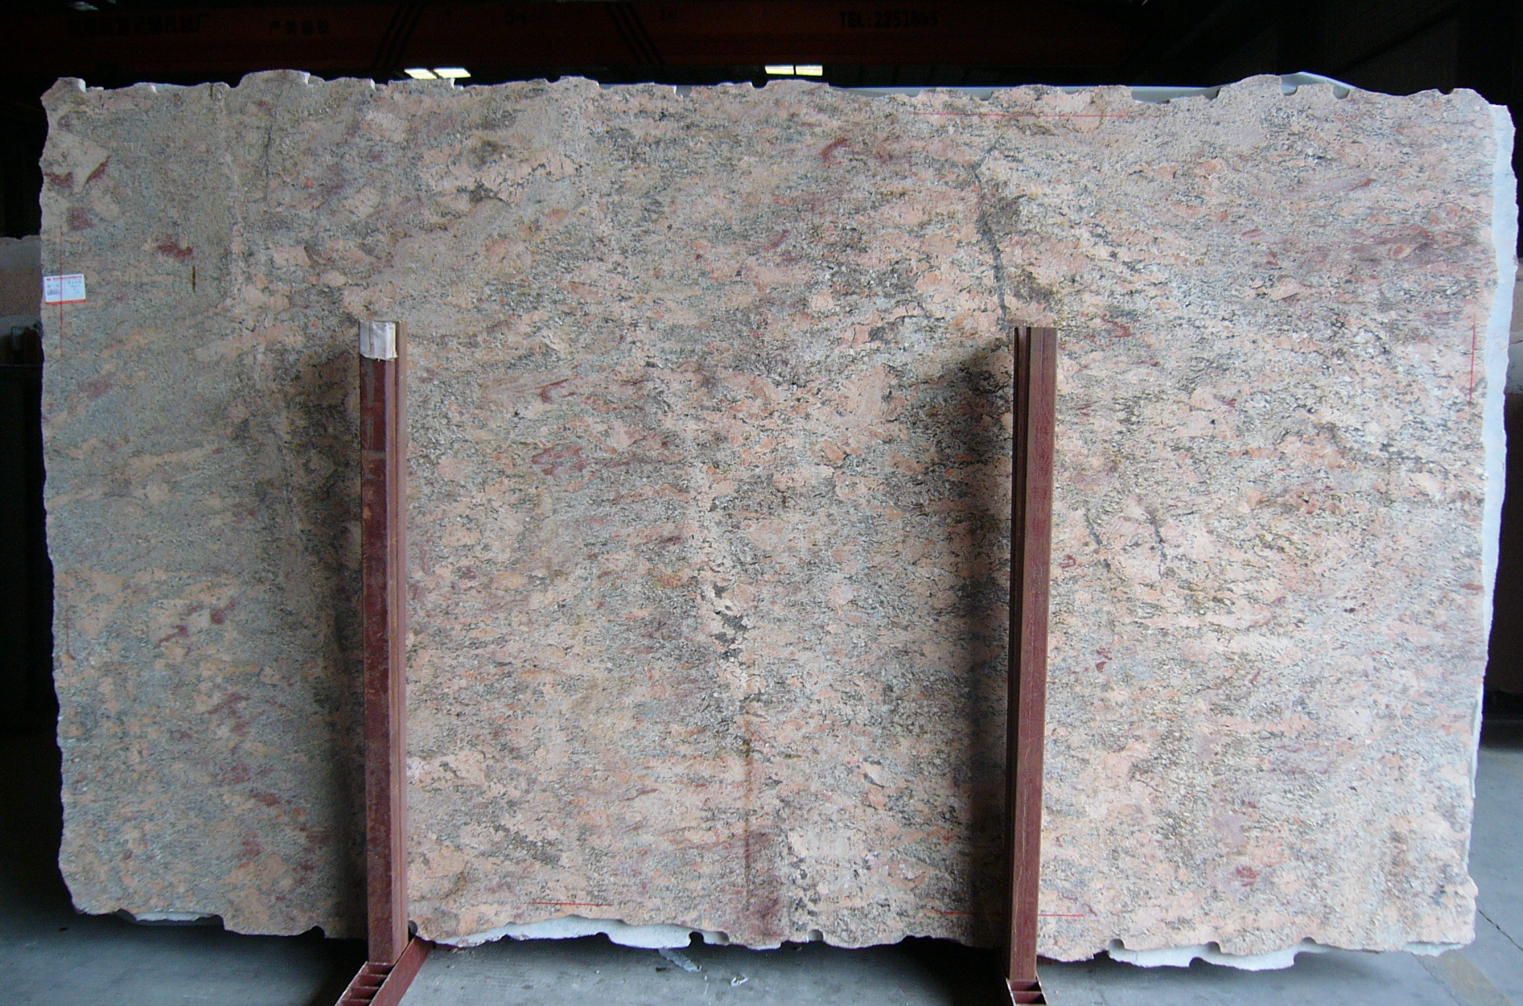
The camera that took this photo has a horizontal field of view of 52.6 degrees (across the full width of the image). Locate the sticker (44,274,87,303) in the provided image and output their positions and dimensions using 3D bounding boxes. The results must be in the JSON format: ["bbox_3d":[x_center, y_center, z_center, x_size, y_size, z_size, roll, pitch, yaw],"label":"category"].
[{"bbox_3d":[-1.537,-0.471,3.400,0.088,0.062,0.002,-4,4,3],"label":"sticker"}]

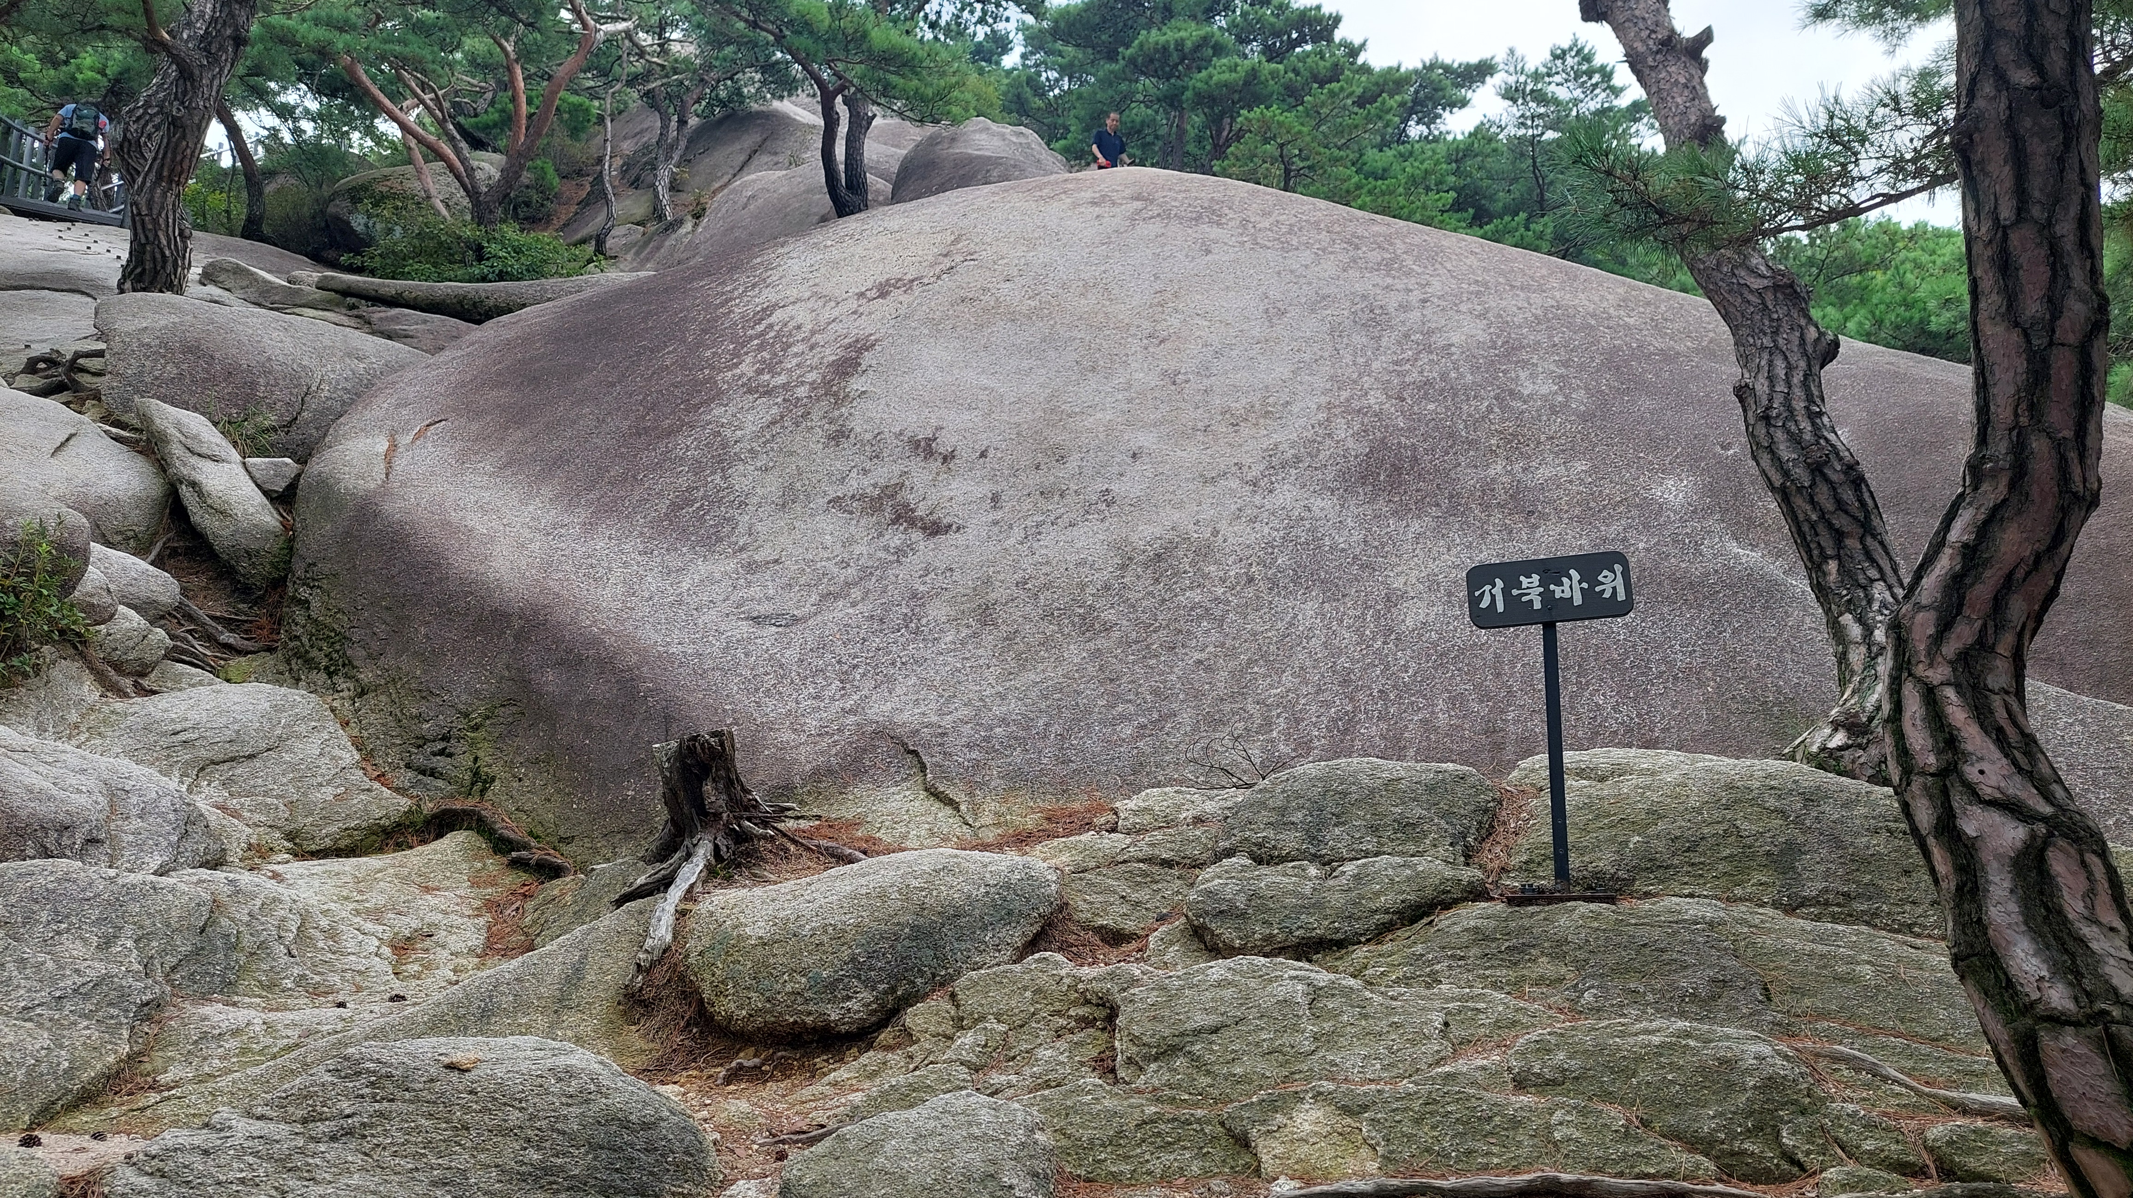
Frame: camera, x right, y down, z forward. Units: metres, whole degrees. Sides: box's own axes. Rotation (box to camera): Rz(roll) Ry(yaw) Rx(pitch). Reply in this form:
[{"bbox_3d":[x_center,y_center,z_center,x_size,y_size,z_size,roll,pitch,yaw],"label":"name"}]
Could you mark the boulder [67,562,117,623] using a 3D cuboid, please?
[{"bbox_3d":[-4.877,-0.029,7.700,0.250,0.280,0.280,7,-12,-32],"label":"boulder"}]

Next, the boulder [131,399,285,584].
[{"bbox_3d":[-4.888,-0.605,8.800,0.800,1.000,0.600,0,-9,0],"label":"boulder"}]

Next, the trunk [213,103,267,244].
[{"bbox_3d":[-9.629,-4.995,18.000,0.600,1.680,0.400,0,-9,0],"label":"trunk"}]

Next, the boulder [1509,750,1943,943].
[{"bbox_3d":[2.665,0.975,6.150,1.750,0.680,0.950,-1,-9,5],"label":"boulder"}]

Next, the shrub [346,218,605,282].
[{"bbox_3d":[-5.785,-3.416,15.000,2.150,0.650,1.100,4,-11,-22],"label":"shrub"}]

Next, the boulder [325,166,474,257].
[{"bbox_3d":[-7.790,-4.603,18.300,2.000,1.200,1.500,0,-9,0],"label":"boulder"}]

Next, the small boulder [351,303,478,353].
[{"bbox_3d":[-5.309,-2.215,12.600,1.100,0.340,0.800,0,-9,0],"label":"small boulder"}]

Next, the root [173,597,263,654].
[{"bbox_3d":[-4.354,0.141,7.900,0.420,0.220,0.350,6,-11,-29],"label":"root"}]

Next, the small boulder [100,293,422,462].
[{"bbox_3d":[-5.722,-1.591,11.100,2.300,1.150,1.500,-2,-9,10],"label":"small boulder"}]

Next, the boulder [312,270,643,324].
[{"bbox_3d":[-5.218,-2.724,13.800,3.100,0.420,0.750,0,-9,0],"label":"boulder"}]

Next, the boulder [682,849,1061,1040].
[{"bbox_3d":[-0.604,1.061,4.750,1.120,0.480,0.620,3,-9,-18],"label":"boulder"}]

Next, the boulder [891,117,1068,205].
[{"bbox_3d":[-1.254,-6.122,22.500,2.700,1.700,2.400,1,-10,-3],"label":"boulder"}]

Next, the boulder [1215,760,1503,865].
[{"bbox_3d":[1.120,0.827,5.900,1.070,0.420,0.650,-2,-10,11],"label":"boulder"}]

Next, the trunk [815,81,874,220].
[{"bbox_3d":[-2.328,-4.699,16.000,0.520,1.500,0.400,0,-9,0],"label":"trunk"}]

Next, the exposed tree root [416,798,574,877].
[{"bbox_3d":[-2.230,0.925,6.000,0.600,0.240,0.280,-2,-9,15],"label":"exposed tree root"}]

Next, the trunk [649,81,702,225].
[{"bbox_3d":[-4.820,-5.498,19.000,0.620,1.850,0.500,3,-10,-15],"label":"trunk"}]

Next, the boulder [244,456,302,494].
[{"bbox_3d":[-4.959,-0.774,9.600,0.400,0.230,0.320,0,-9,0],"label":"boulder"}]

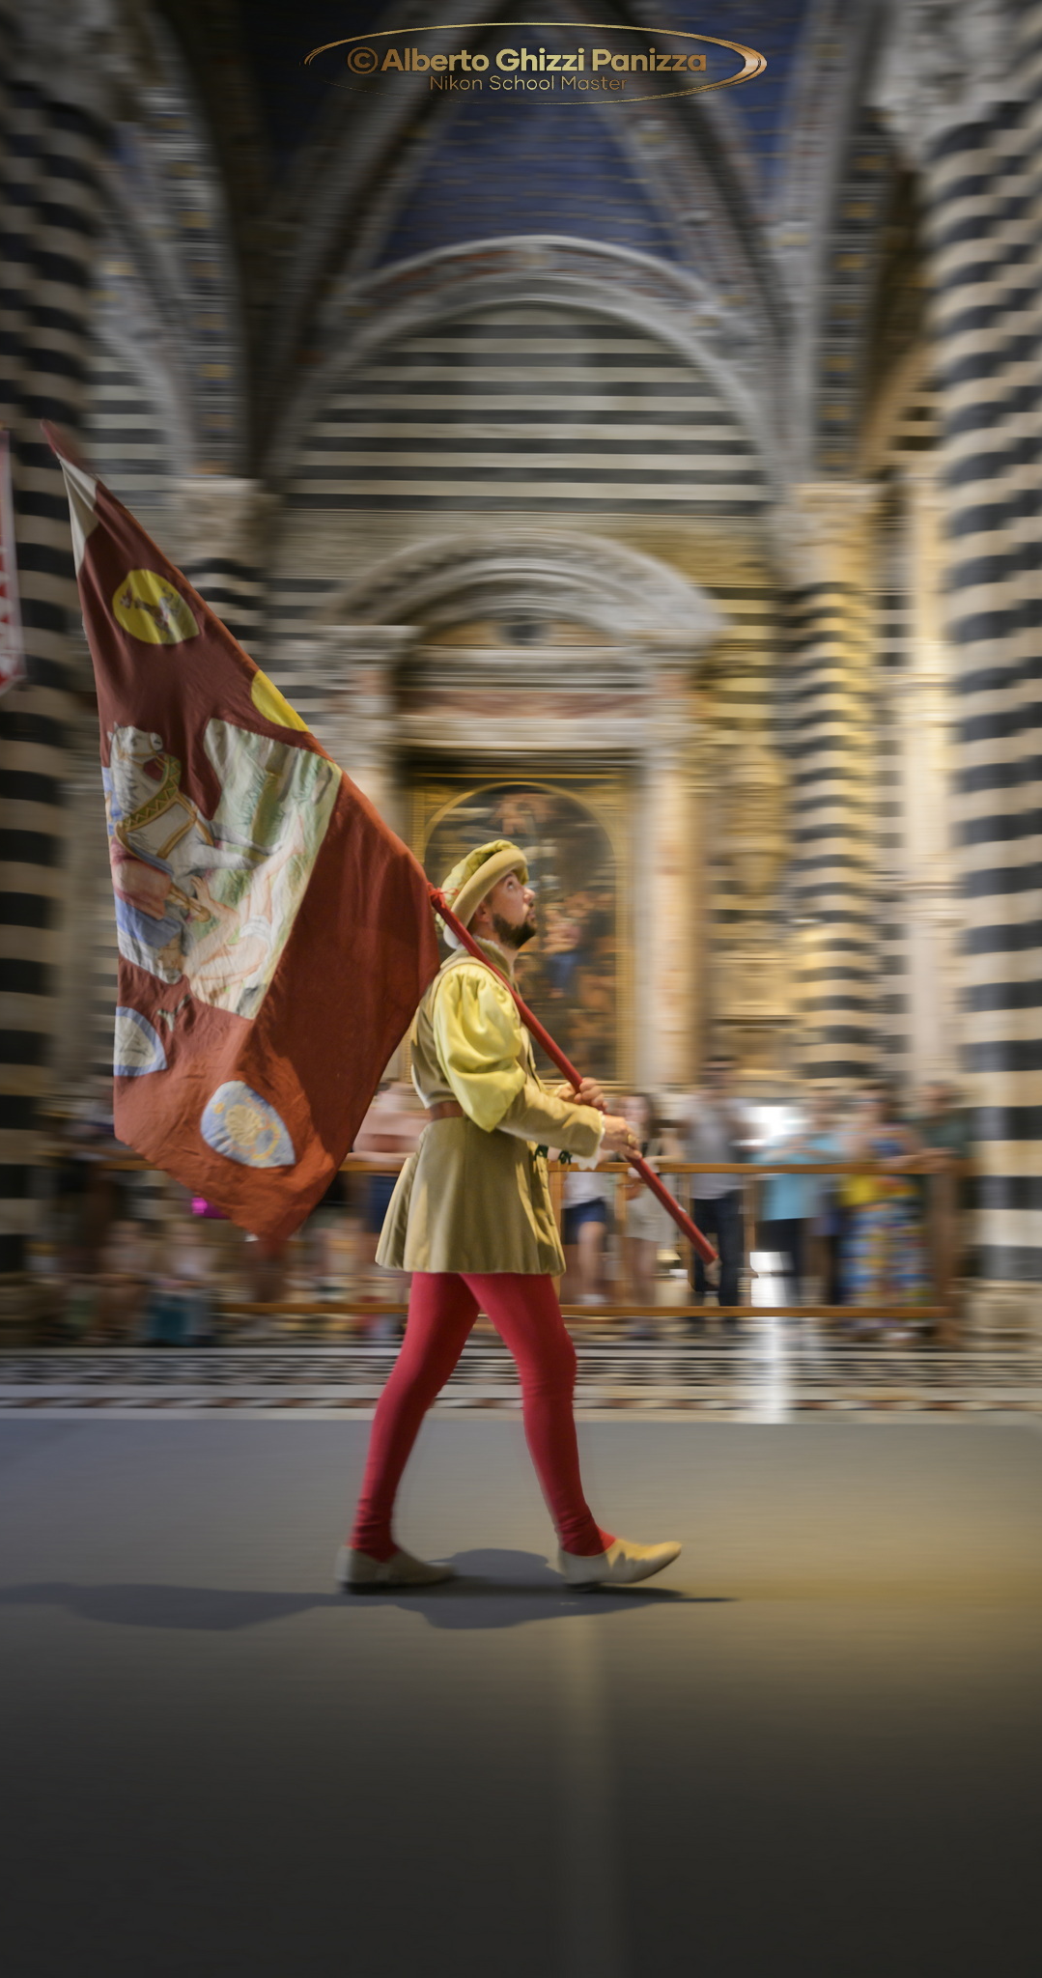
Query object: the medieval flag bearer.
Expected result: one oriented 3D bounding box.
[{"bbox_3d":[-0.020,0.504,3.191,0.810,1.780,0.580,1,-8,-2],"label":"medieval flag bearer"}]

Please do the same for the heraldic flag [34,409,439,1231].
[{"bbox_3d":[-0.696,-0.431,3.164,1.020,2.030,0.320,1,-8,0],"label":"heraldic flag"}]

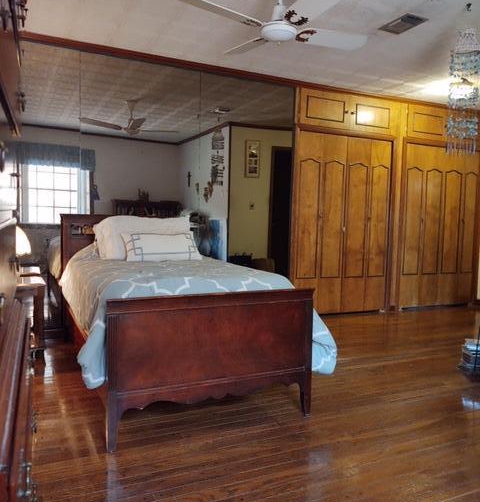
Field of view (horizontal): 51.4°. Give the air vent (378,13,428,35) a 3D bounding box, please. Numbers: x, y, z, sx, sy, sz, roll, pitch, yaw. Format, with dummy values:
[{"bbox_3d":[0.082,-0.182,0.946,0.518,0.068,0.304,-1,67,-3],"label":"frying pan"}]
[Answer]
[{"bbox_3d":[1.143,-1.583,3.507,0.206,0.030,0.317,-1,5,-26],"label":"air vent"}]

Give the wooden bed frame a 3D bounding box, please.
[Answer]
[{"bbox_3d":[-0.542,0.296,3.350,1.070,1.040,2.080,-1,5,-26],"label":"wooden bed frame"}]

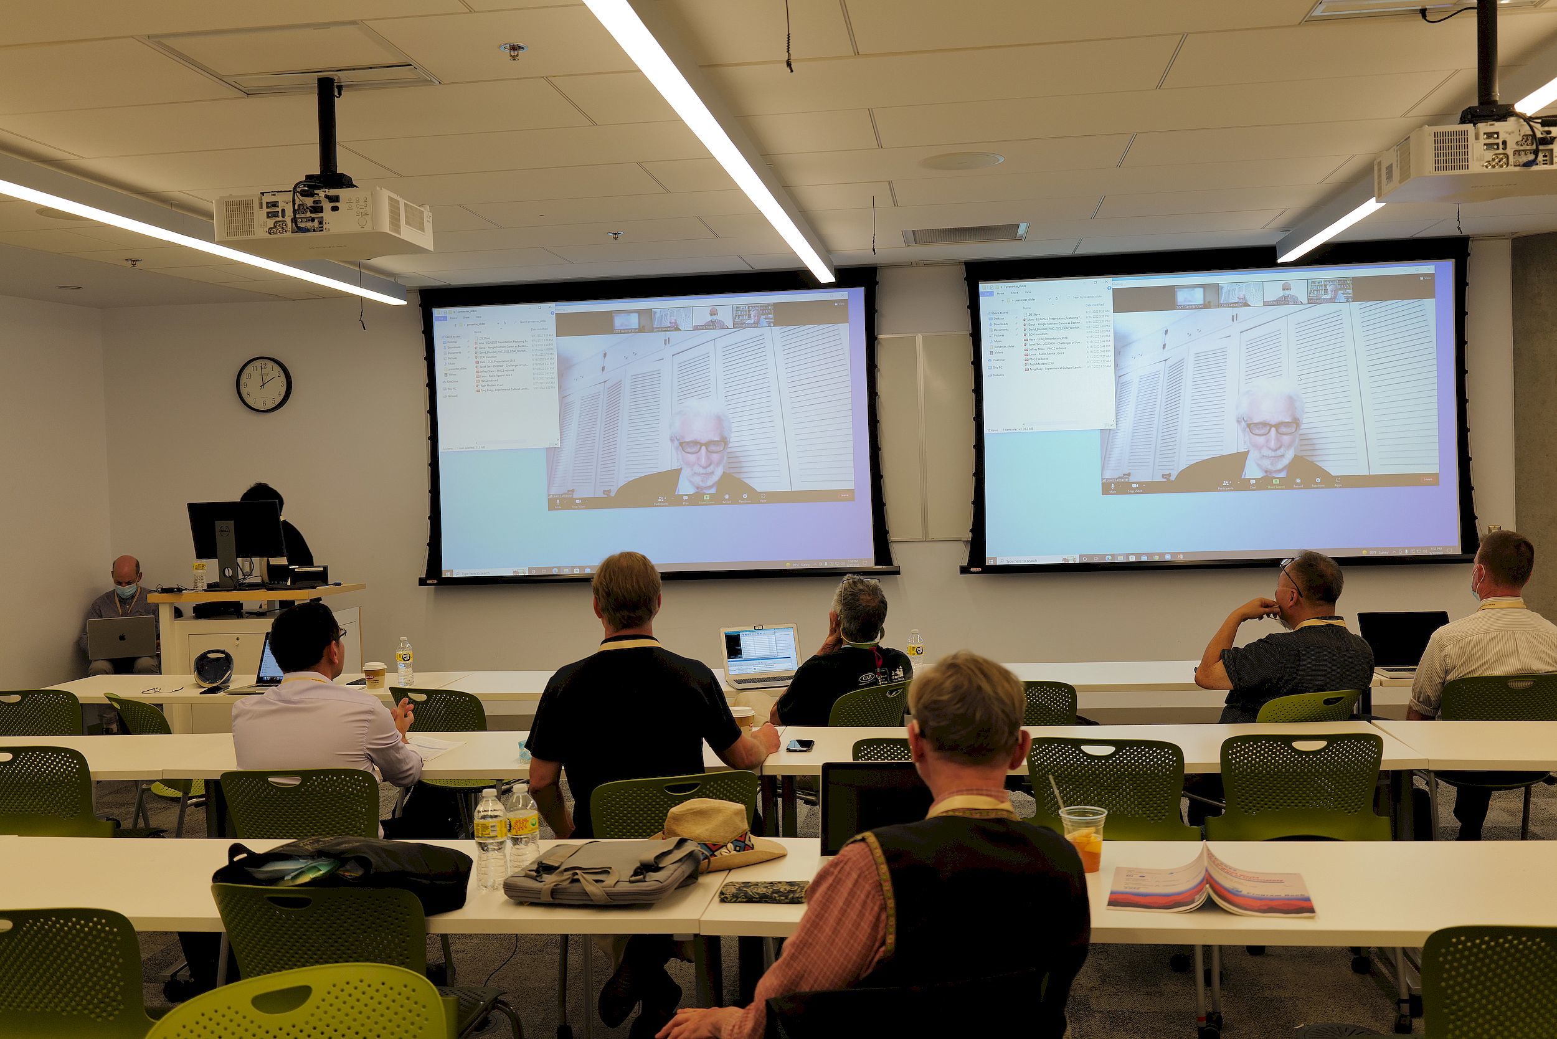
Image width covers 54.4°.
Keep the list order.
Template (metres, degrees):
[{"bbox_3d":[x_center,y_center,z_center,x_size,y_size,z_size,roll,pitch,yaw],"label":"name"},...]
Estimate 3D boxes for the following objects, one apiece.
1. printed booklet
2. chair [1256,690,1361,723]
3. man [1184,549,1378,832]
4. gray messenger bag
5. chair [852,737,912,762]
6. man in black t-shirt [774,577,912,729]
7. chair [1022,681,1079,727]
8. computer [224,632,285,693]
[{"bbox_3d":[0.836,0.693,2.944,0.375,0.063,0.288,-1,2,14],"label":"printed booklet"},{"bbox_3d":[1.619,0.950,4.961,0.520,0.830,0.560,-3,2,-25],"label":"chair"},{"bbox_3d":[1.544,0.741,4.973,0.620,1.265,0.770,-3,2,-36],"label":"man"},{"bbox_3d":[-0.343,0.723,3.107,0.350,0.070,0.315,-1,2,12],"label":"gray messenger bag"},{"bbox_3d":[0.467,1.005,4.425,0.520,0.830,0.560,-2,2,5],"label":"chair"},{"bbox_3d":[0.228,0.801,5.468,0.620,1.200,0.820,-3,2,-25],"label":"man in black t-shirt"},{"bbox_3d":[0.848,0.967,5.546,0.570,0.820,0.550,-2,2,7],"label":"chair"},{"bbox_3d":[-2.049,0.596,6.260,0.330,0.224,0.312,-1,2,13],"label":"computer"}]

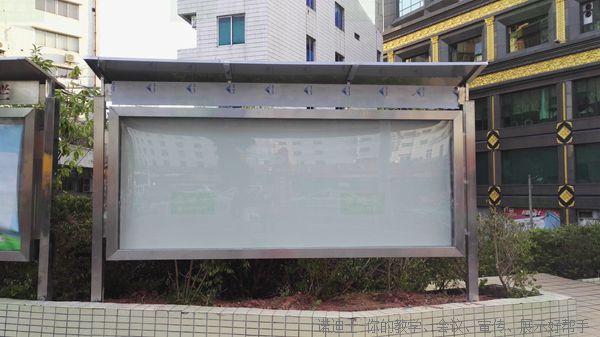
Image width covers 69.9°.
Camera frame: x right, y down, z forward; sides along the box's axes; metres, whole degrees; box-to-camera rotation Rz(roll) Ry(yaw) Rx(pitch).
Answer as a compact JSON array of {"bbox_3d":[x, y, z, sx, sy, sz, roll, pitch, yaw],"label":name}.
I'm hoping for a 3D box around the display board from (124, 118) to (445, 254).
[{"bbox_3d":[-0.094,0.129,3.750,2.919,1.140,0.040,0,-2,-2],"label":"display board"}]

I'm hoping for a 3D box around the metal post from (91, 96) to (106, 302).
[{"bbox_3d":[-1.717,0.261,3.679,0.085,1.743,0.055,0,-2,-2],"label":"metal post"}]

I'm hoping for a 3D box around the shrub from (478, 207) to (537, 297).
[{"bbox_3d":[1.915,0.755,3.982,0.480,0.810,0.480,0,-2,-2],"label":"shrub"}]

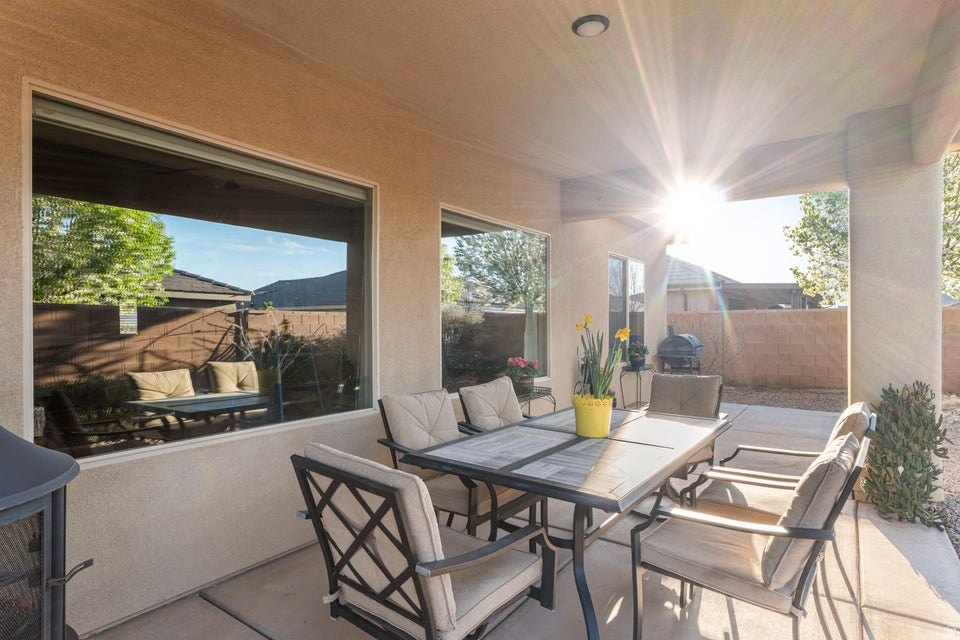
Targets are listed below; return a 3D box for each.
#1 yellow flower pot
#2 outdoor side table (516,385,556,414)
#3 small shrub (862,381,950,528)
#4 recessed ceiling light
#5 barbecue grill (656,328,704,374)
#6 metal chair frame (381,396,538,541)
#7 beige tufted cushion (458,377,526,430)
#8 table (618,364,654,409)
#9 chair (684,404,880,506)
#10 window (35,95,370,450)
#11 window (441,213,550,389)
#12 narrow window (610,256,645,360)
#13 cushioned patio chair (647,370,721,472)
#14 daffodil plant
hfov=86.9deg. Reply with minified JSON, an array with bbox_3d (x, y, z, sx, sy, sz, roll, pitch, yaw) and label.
[{"bbox_3d":[0.597,0.502,2.665,0.200,0.195,0.200,0,0,0],"label":"yellow flower pot"},{"bbox_3d":[0.396,0.967,4.490,0.290,0.670,0.640,0,0,36],"label":"outdoor side table"},{"bbox_3d":[2.792,0.857,3.332,0.420,0.880,0.420,0,0,36],"label":"small shrub"},{"bbox_3d":[0.590,-1.556,2.700,0.190,0.035,0.190,0,0,0],"label":"recessed ceiling light"},{"bbox_3d":[3.175,0.725,7.993,0.580,1.190,0.720,0,0,36],"label":"barbecue grill"},{"bbox_3d":[-0.140,0.867,2.789,0.690,0.905,0.590,0,0,36],"label":"metal chair frame"},{"bbox_3d":[0.112,0.640,3.353,0.140,0.460,0.490,-24,-14,33],"label":"beige tufted cushion"},{"bbox_3d":[2.206,0.995,7.076,0.360,0.650,0.360,0,0,36],"label":"table"},{"bbox_3d":[1.396,0.825,2.362,0.700,0.935,0.580,0,0,36],"label":"chair"},{"bbox_3d":[-1.211,-0.146,2.615,0.090,1.450,1.730,0,0,36],"label":"window"},{"bbox_3d":[0.201,-0.155,4.707,0.100,1.520,1.810,0,0,36],"label":"window"},{"bbox_3d":[2.081,-0.135,7.150,0.090,1.460,1.450,0,0,36],"label":"narrow window"},{"bbox_3d":[1.201,0.828,3.165,0.580,0.935,0.710,0,0,36],"label":"cushioned patio chair"},{"bbox_3d":[0.614,0.188,2.540,0.250,0.440,0.220,0,0,0],"label":"daffodil plant"}]

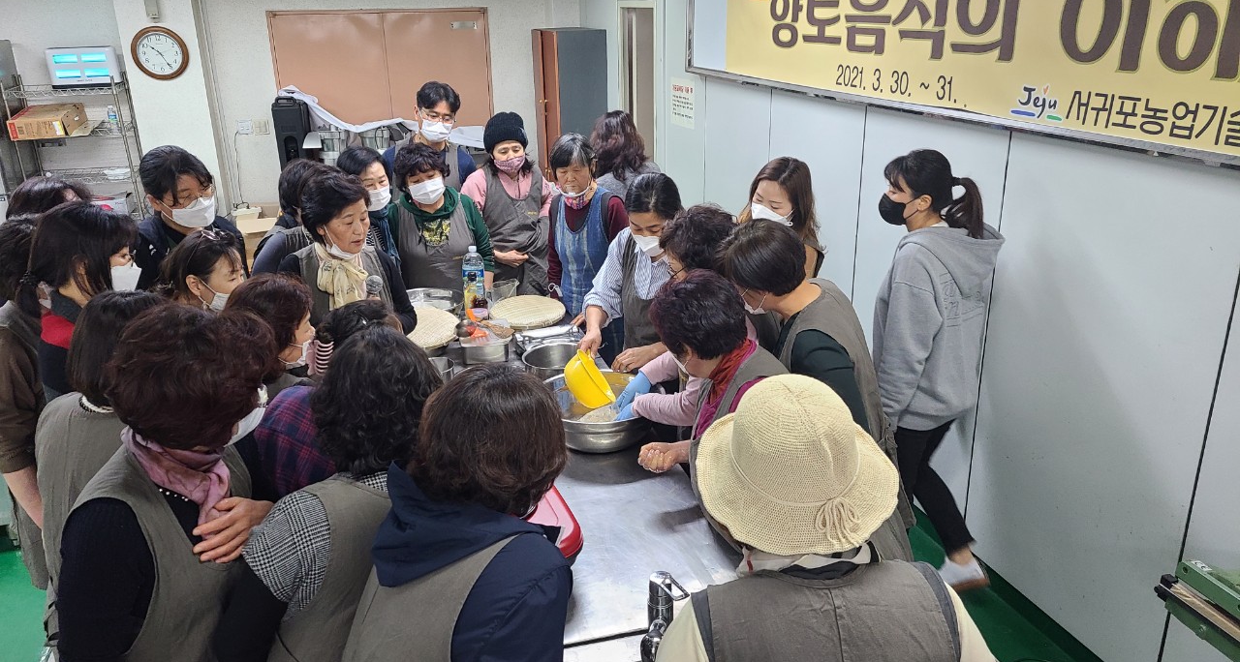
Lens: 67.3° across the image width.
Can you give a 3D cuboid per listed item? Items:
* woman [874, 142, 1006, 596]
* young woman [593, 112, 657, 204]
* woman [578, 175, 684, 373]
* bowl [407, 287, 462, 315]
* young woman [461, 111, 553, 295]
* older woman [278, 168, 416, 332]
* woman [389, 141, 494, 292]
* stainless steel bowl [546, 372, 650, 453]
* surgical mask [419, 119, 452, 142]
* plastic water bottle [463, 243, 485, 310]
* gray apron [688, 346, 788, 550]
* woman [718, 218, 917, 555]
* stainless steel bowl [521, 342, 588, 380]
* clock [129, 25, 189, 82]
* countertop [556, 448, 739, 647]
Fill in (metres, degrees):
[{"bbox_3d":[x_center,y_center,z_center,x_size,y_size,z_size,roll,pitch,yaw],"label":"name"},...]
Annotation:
[{"bbox_3d":[1.015,0.210,3.129,0.450,1.590,0.500,-19,26,-40],"label":"woman"},{"bbox_3d":[0.029,-0.301,4.577,0.450,1.560,0.300,-18,25,-39],"label":"young woman"},{"bbox_3d":[0.137,0.213,3.148,0.560,1.530,0.480,6,21,20],"label":"woman"},{"bbox_3d":[-0.774,-0.067,3.669,0.345,0.110,0.345,-1,19,0],"label":"bowl"},{"bbox_3d":[-0.487,-0.230,4.392,0.450,1.570,0.320,-8,21,-20],"label":"young woman"},{"bbox_3d":[-0.905,0.255,3.174,0.470,1.550,0.340,-16,24,-36],"label":"older woman"},{"bbox_3d":[-0.772,-0.094,4.111,0.470,1.510,0.360,-8,20,-18],"label":"woman"},{"bbox_3d":[-0.064,0.236,2.733,0.390,0.130,0.390,-1,19,0],"label":"stainless steel bowl"},{"bbox_3d":[-0.828,-0.902,4.168,0.145,0.110,0.090,-11,42,-27],"label":"surgical mask"},{"bbox_3d":[-0.604,-0.194,3.816,0.092,0.306,0.092,-7,20,-15],"label":"plastic water bottle"},{"bbox_3d":[0.340,0.392,2.374,0.400,0.850,0.450,-5,20,-10],"label":"gray apron"},{"bbox_3d":[0.543,0.426,2.563,0.550,1.500,0.480,-1,19,-1],"label":"woman"},{"bbox_3d":[-0.197,0.139,3.117,0.245,0.120,0.245,-1,20,0],"label":"stainless steel bowl"},{"bbox_3d":[-3.294,-1.994,6.681,0.368,0.368,0.050,-6,20,-15],"label":"clock"},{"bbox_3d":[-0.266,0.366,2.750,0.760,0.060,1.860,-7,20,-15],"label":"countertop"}]

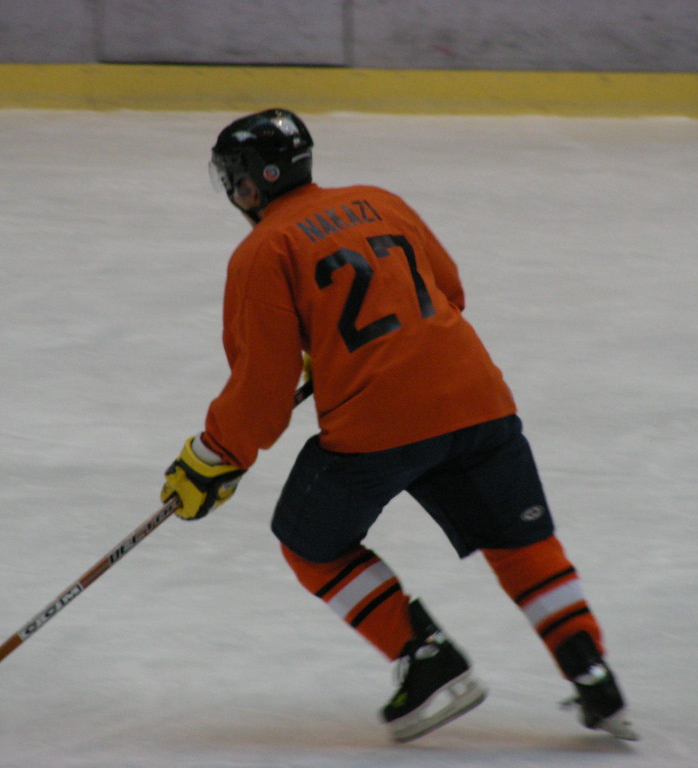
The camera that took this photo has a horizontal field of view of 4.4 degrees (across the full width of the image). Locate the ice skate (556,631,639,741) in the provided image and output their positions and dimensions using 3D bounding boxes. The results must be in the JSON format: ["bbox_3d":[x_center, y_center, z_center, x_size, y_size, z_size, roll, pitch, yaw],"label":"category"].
[{"bbox_3d":[0.603,0.743,22.450,0.110,0.280,0.285,-30,-2,-10],"label":"ice skate"}]

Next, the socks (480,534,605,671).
[{"bbox_3d":[0.490,0.532,22.450,0.170,0.400,0.180,-26,-6,-21],"label":"socks"}]

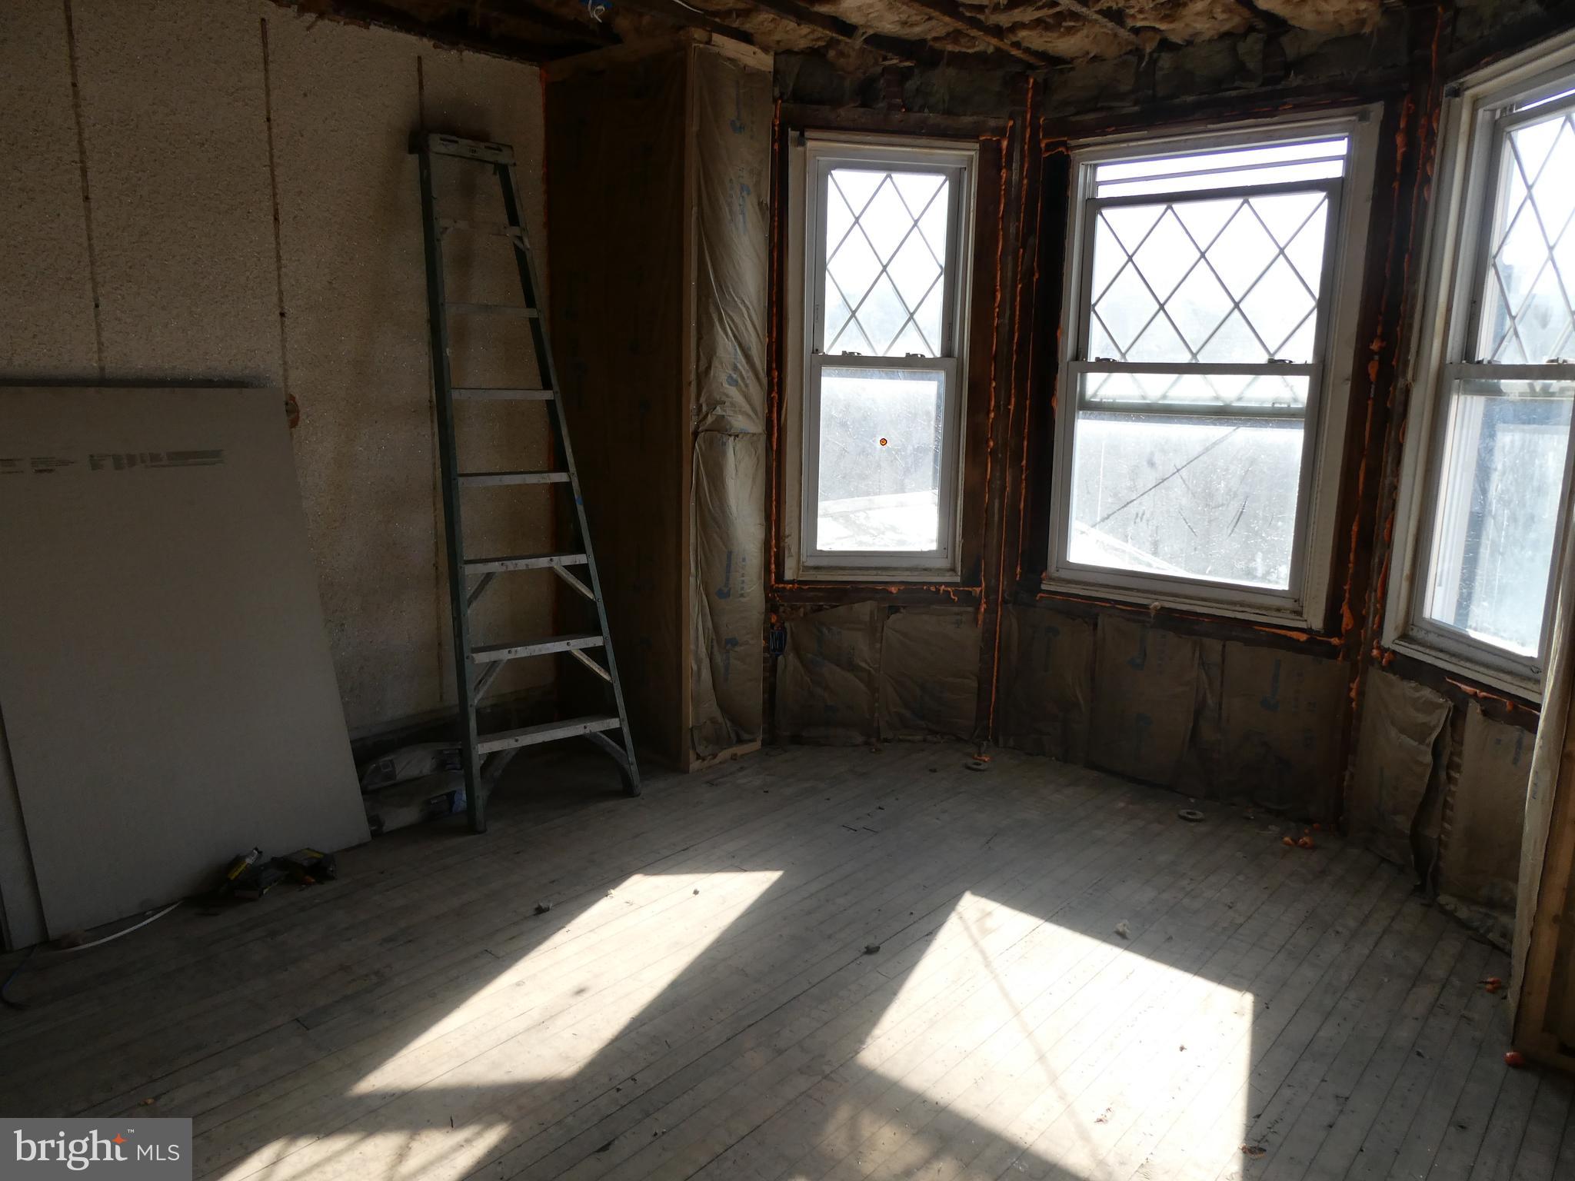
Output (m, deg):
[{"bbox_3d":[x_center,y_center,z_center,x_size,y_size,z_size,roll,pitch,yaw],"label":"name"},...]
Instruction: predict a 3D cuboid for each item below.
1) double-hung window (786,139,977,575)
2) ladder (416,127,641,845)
[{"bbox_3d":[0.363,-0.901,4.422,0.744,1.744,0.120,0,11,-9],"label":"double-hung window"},{"bbox_3d":[-1.014,-0.408,3.937,0.645,2.429,0.190,-7,-2,-36],"label":"ladder"}]

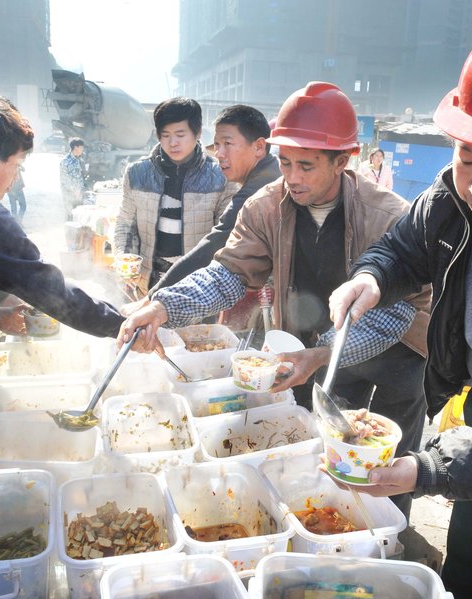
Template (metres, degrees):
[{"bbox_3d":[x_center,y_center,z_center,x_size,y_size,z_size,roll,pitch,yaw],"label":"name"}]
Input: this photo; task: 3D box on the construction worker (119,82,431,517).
[{"bbox_3d":[0.170,0.300,1.670,0.640,1.680,0.760,11,17,32],"label":"construction worker"}]

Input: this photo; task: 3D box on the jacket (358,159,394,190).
[{"bbox_3d":[1.660,-1.300,7.050,0.480,0.640,0.290,6,15,16],"label":"jacket"}]

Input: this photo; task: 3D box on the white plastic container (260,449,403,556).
[{"bbox_3d":[0.222,0.554,1.459,0.260,0.210,0.325,-3,15,-15],"label":"white plastic container"}]

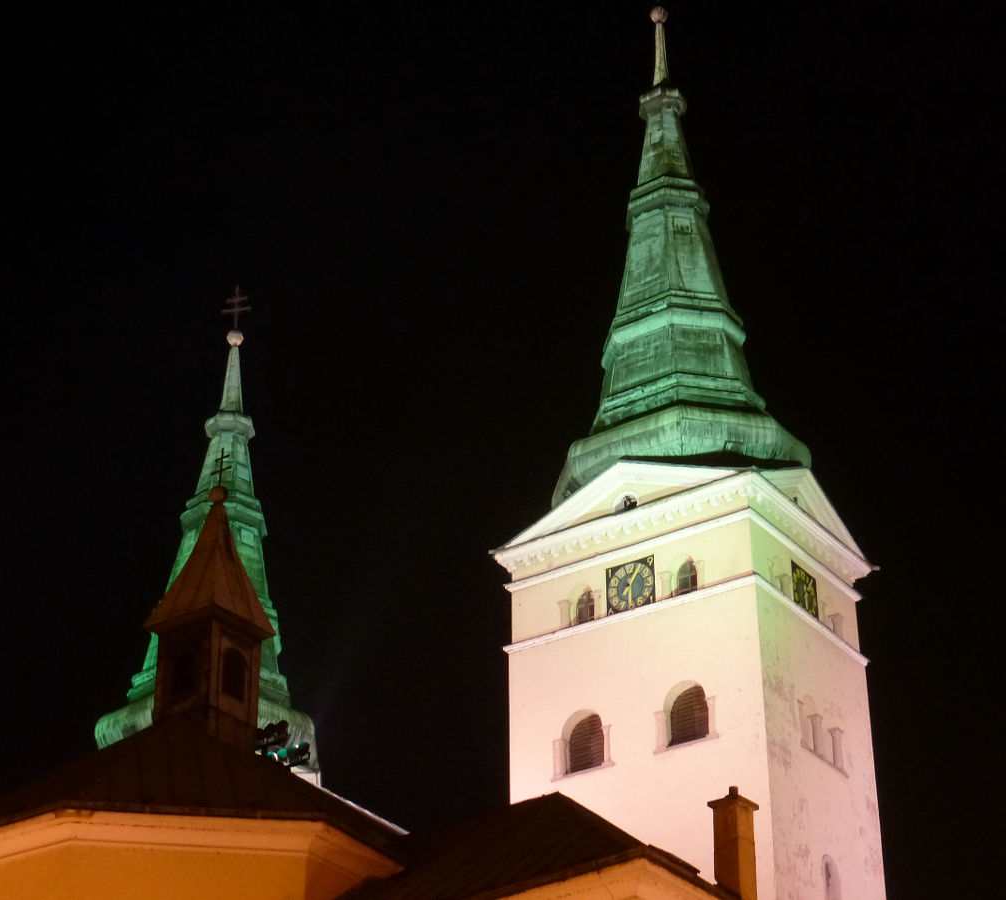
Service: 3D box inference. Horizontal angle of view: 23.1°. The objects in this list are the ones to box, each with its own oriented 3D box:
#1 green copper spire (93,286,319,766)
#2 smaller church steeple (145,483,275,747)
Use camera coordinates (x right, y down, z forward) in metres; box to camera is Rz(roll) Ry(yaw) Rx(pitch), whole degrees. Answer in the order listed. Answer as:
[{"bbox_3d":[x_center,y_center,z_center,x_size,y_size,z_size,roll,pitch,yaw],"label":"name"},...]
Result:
[{"bbox_3d":[-7.854,1.848,68.935,5.700,15.160,5.700,-19,-34,29],"label":"green copper spire"},{"bbox_3d":[-6.475,3.689,54.523,2.030,6.600,2.030,-19,-34,29],"label":"smaller church steeple"}]

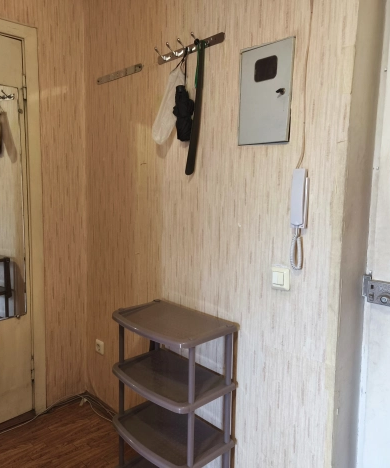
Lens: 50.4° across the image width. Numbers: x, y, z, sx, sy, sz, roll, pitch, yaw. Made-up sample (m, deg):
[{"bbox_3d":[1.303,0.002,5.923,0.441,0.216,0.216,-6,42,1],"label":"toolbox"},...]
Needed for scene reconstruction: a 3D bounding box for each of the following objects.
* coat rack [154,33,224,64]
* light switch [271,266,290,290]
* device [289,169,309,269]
[{"bbox_3d":[-0.043,-0.768,1.709,0.050,0.046,0.395,-5,7,-44],"label":"coat rack"},{"bbox_3d":[0.301,0.160,1.464,0.019,0.074,0.073,-5,9,-44],"label":"light switch"},{"bbox_3d":[0.345,-0.046,1.381,0.042,0.332,0.047,-5,9,-44],"label":"device"}]

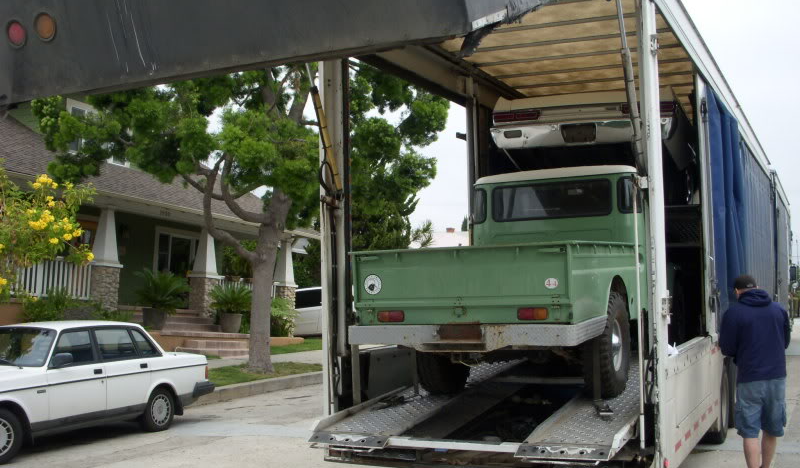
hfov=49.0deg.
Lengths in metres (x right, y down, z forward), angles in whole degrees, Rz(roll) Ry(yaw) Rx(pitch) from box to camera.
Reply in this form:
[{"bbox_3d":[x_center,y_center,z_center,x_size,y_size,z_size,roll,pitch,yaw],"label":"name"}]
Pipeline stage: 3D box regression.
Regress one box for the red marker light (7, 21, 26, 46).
[{"bbox_3d":[-1.749,-0.911,4.010,0.130,0.130,0.040,-2,22,29],"label":"red marker light"}]

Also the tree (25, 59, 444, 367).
[{"bbox_3d":[-3.208,-1.190,18.000,7.300,8.000,6.800,-2,-7,18],"label":"tree"}]

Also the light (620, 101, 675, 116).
[{"bbox_3d":[2.350,-1.191,8.337,0.520,0.140,0.120,-3,-4,26],"label":"light"}]

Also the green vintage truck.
[{"bbox_3d":[1.447,0.317,8.318,1.690,1.950,5.000,-3,0,26],"label":"green vintage truck"}]

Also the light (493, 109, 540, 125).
[{"bbox_3d":[1.182,-1.192,8.910,0.520,0.140,0.120,-3,-4,26],"label":"light"}]

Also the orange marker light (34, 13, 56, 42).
[{"bbox_3d":[-1.578,-0.922,3.910,0.130,0.130,0.040,-2,22,29],"label":"orange marker light"}]

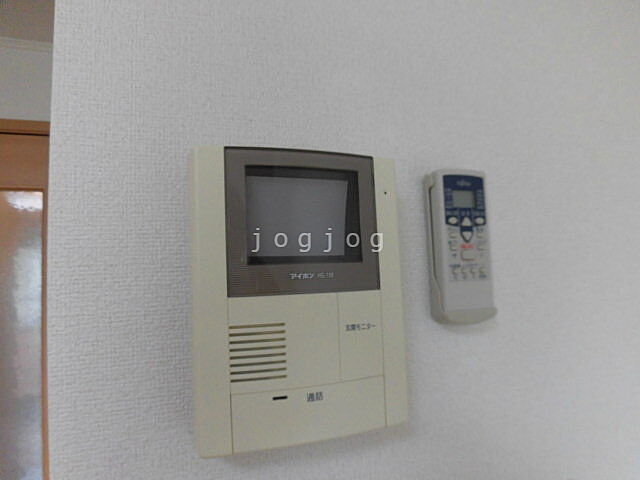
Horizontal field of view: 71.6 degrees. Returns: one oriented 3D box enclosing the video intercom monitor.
[{"bbox_3d":[-0.014,0.042,0.358,0.166,0.220,0.042,-1,-5,-21],"label":"video intercom monitor"}]

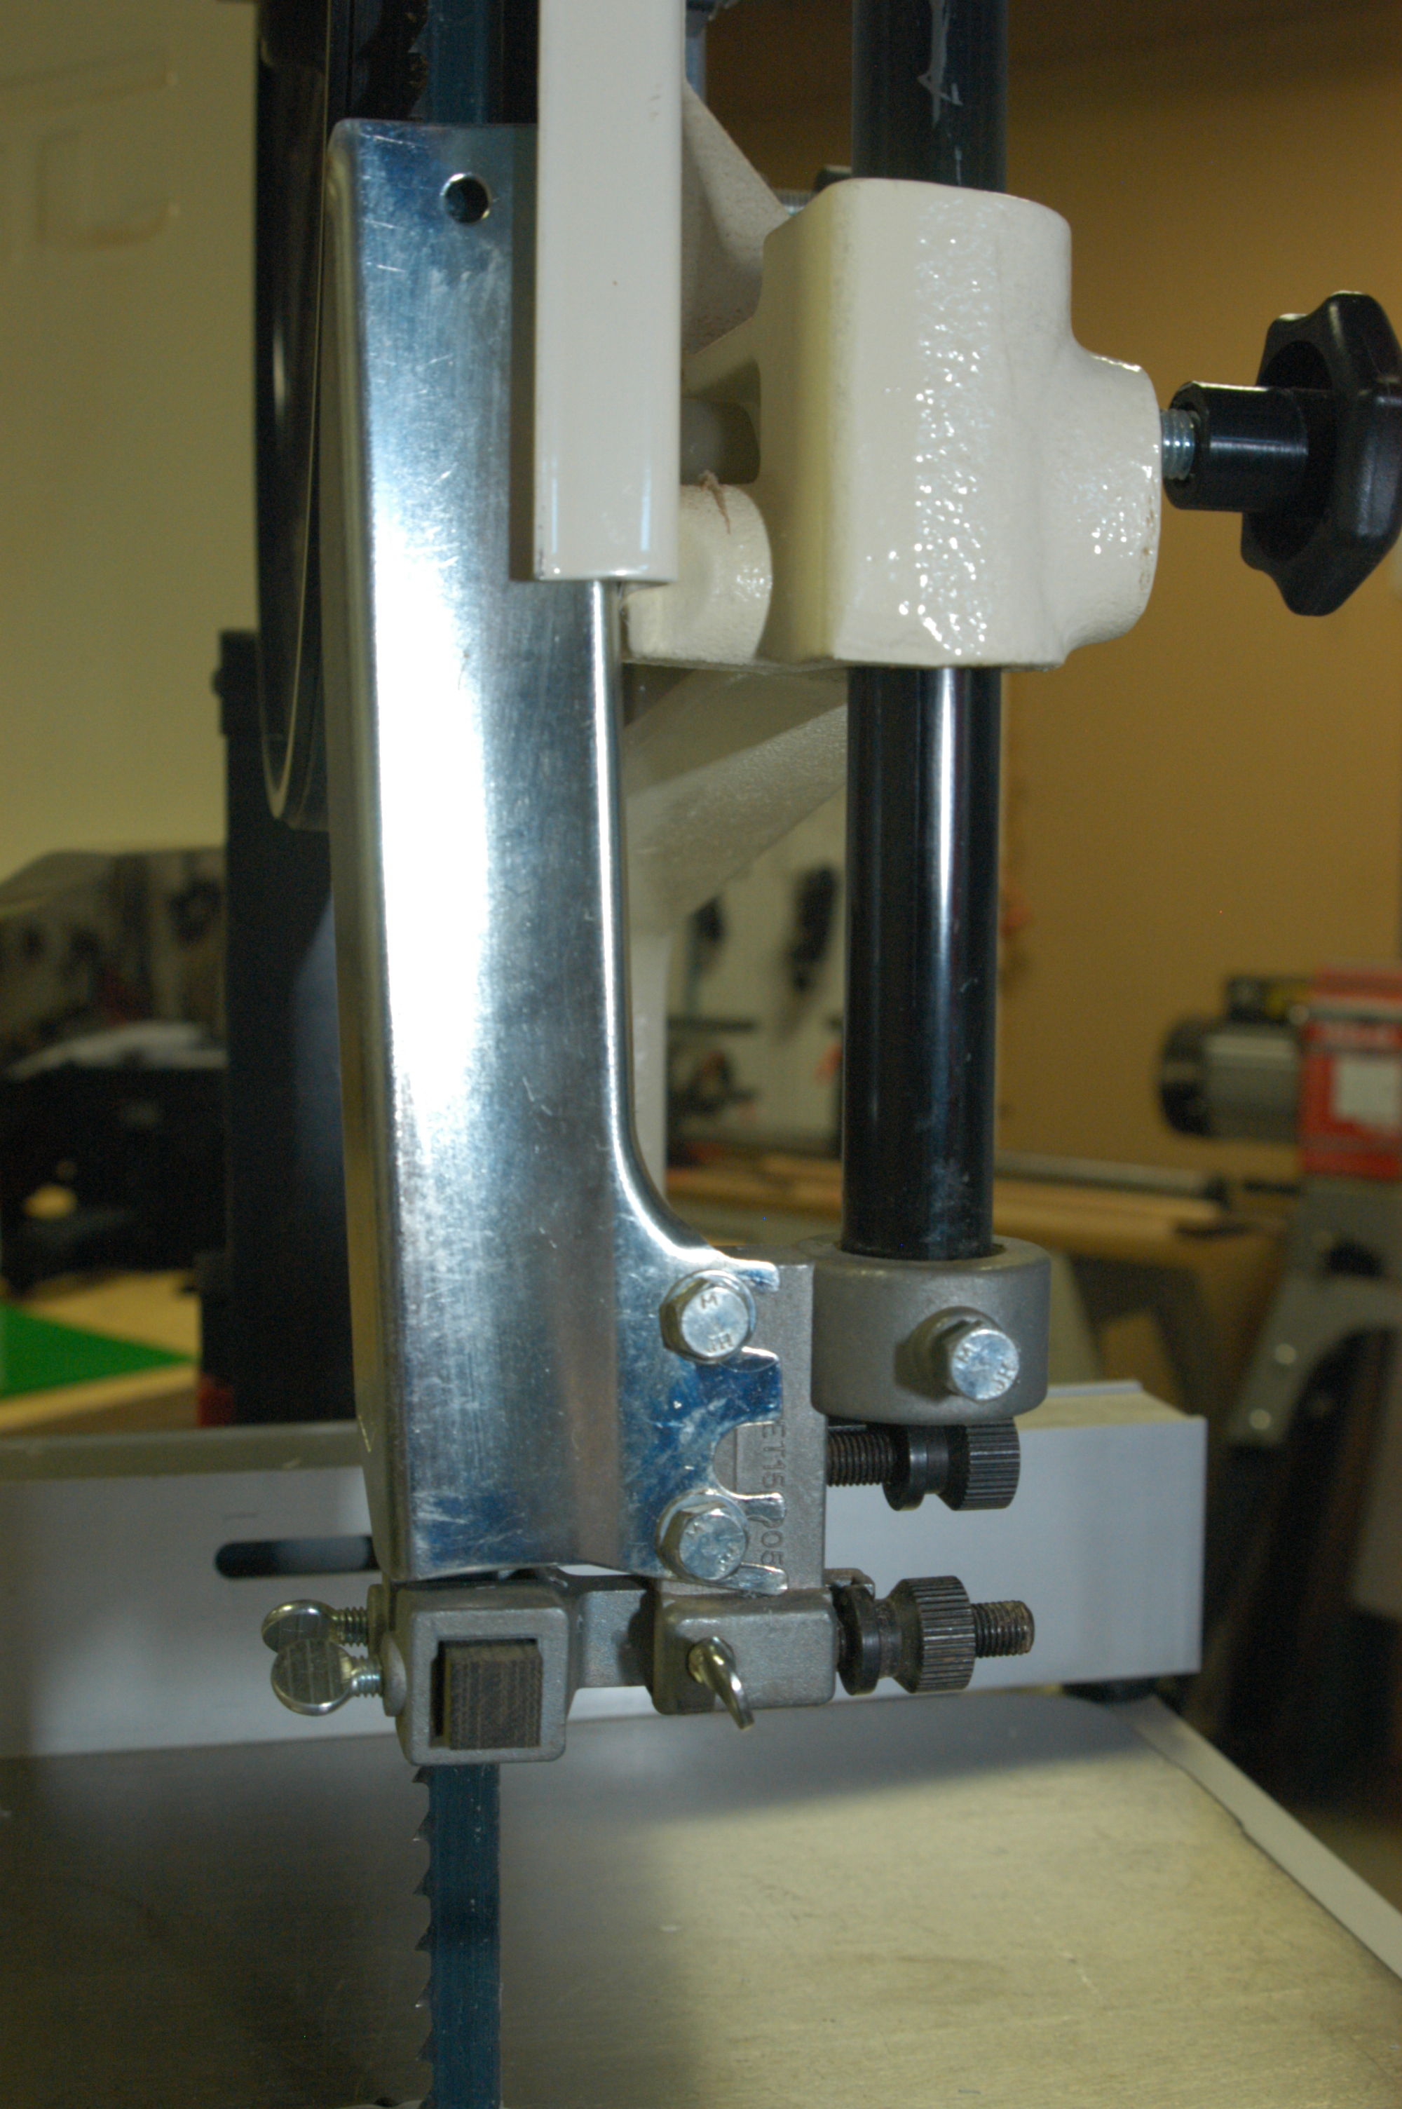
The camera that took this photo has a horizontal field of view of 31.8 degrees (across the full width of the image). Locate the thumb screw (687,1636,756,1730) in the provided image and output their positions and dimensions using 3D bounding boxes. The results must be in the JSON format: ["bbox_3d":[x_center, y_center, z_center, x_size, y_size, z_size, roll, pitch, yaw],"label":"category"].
[{"bbox_3d":[0.002,0.087,0.345,0.006,0.011,0.019,-31,9,-7],"label":"thumb screw"}]

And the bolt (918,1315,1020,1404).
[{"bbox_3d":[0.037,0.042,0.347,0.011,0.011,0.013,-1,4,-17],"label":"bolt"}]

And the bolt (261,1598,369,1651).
[{"bbox_3d":[-0.056,0.086,0.370,0.019,0.011,0.006,-1,20,-11],"label":"bolt"}]

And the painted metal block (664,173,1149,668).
[{"bbox_3d":[0.031,-0.088,0.362,0.075,0.066,0.048,-1,4,-11],"label":"painted metal block"}]

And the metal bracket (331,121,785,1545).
[{"bbox_3d":[-0.021,-0.023,0.342,0.058,0.200,0.031,-3,5,-10],"label":"metal bracket"}]

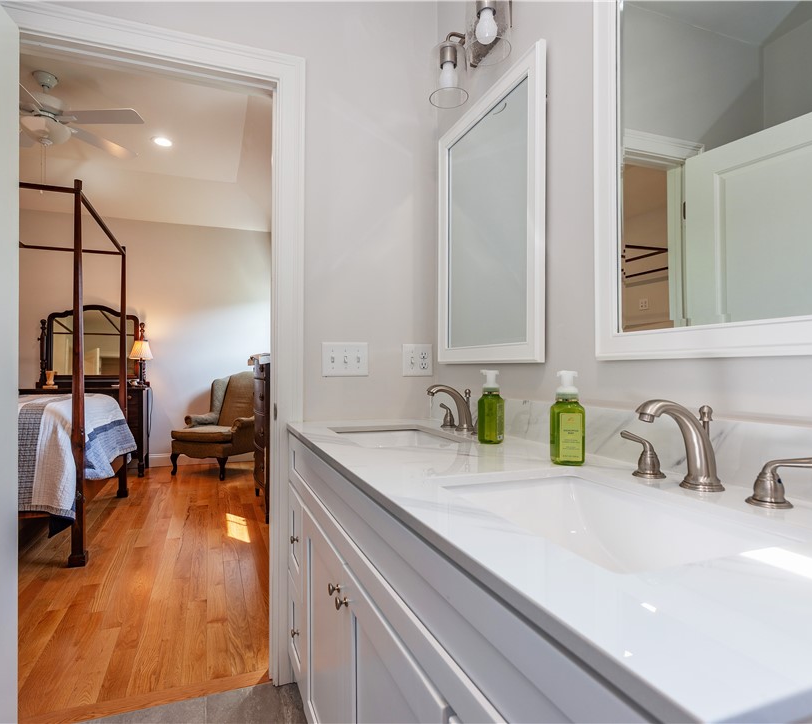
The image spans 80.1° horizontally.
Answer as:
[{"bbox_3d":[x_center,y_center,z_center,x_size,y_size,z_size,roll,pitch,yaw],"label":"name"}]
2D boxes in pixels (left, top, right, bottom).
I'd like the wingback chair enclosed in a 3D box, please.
[{"bbox_3d":[-1.868,0.605,4.995,0.738,1.022,0.788,0,-1,22],"label":"wingback chair"}]

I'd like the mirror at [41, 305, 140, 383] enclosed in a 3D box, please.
[{"bbox_3d":[-3.125,-0.190,4.827,0.818,0.758,0.050,0,-1,-20],"label":"mirror"}]

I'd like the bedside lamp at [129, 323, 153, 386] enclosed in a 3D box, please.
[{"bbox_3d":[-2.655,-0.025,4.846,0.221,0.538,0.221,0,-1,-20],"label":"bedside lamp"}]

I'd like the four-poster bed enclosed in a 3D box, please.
[{"bbox_3d":[-3.062,0.061,3.015,2.150,2.140,1.630,0,0,-23],"label":"four-poster bed"}]

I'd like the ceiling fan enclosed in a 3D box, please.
[{"bbox_3d":[-2.483,-1.742,3.333,1.290,0.460,1.290,0,0,-23],"label":"ceiling fan"}]

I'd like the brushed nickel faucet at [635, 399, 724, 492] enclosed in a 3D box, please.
[{"bbox_3d":[0.446,0.136,0.785,0.170,0.143,0.066,0,0,-23],"label":"brushed nickel faucet"}]

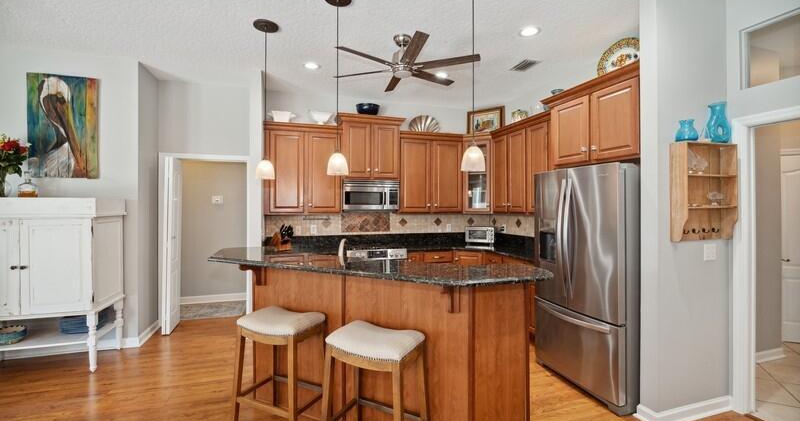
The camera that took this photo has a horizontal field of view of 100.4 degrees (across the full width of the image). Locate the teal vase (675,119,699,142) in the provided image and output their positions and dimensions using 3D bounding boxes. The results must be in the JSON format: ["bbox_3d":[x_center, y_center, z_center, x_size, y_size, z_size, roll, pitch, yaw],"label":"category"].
[{"bbox_3d":[1.901,-0.529,2.211,0.118,0.148,0.110,0,1,-17],"label":"teal vase"}]

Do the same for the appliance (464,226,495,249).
[{"bbox_3d":[1.220,0.365,4.900,0.405,0.255,0.290,0,0,27],"label":"appliance"}]

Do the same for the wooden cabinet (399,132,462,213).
[{"bbox_3d":[0.415,-0.522,4.840,0.930,1.110,0.360,0,0,-18],"label":"wooden cabinet"}]

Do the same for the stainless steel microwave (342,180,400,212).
[{"bbox_3d":[-0.426,-0.190,4.547,0.760,0.420,0.400,0,0,-18],"label":"stainless steel microwave"}]

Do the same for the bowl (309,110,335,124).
[{"bbox_3d":[-1.009,-1.189,4.283,0.300,0.170,0.290,0,1,-17],"label":"bowl"}]

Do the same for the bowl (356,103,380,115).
[{"bbox_3d":[-0.419,-1.344,4.433,0.310,0.165,0.310,0,1,0],"label":"bowl"}]

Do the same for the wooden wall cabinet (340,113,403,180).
[{"bbox_3d":[-0.426,-0.810,4.546,0.810,0.810,0.380,0,0,-18],"label":"wooden wall cabinet"}]

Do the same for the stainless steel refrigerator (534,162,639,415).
[{"bbox_3d":[1.750,0.545,2.819,0.850,1.770,0.850,0,0,-18],"label":"stainless steel refrigerator"}]

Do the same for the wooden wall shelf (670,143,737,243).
[{"bbox_3d":[2.041,-0.118,2.230,0.495,0.645,0.110,0,0,-18],"label":"wooden wall shelf"}]

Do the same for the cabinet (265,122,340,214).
[{"bbox_3d":[-1.234,-0.512,4.287,0.920,1.100,0.360,0,1,-17],"label":"cabinet"}]

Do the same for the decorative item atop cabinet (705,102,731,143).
[{"bbox_3d":[2.217,-0.610,2.308,0.140,0.285,0.110,0,1,-14],"label":"decorative item atop cabinet"}]

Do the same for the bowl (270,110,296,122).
[{"bbox_3d":[-1.459,-1.162,4.155,0.320,0.150,0.230,0,1,-17],"label":"bowl"}]

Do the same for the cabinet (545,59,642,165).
[{"bbox_3d":[1.834,-0.728,2.849,0.600,0.660,0.925,0,1,-17],"label":"cabinet"}]

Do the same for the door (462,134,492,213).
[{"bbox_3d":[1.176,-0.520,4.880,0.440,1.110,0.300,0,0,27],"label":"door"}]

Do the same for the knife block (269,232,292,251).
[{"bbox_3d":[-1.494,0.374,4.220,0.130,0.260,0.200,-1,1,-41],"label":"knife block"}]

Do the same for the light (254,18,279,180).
[{"bbox_3d":[-1.100,-0.893,2.740,0.190,1.275,0.190,0,0,-18],"label":"light"}]

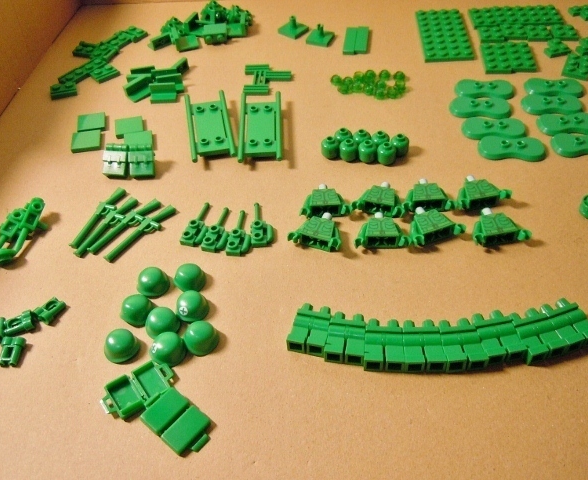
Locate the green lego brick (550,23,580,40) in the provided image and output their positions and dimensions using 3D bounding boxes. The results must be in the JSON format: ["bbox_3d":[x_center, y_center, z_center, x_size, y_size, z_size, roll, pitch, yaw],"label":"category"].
[{"bbox_3d":[0.186,-0.143,0.382,0.016,0.005,0.016,1,49,6],"label":"green lego brick"}]

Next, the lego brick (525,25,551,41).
[{"bbox_3d":[0.169,-0.143,0.384,0.016,0.005,0.016,2,49,6],"label":"lego brick"}]

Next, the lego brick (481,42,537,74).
[{"bbox_3d":[0.140,-0.120,0.366,0.033,0.005,0.033,1,49,4],"label":"lego brick"}]

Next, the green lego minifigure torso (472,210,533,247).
[{"bbox_3d":[0.095,-0.006,0.260,0.025,0.008,0.020,-11,49,-7],"label":"green lego minifigure torso"}]

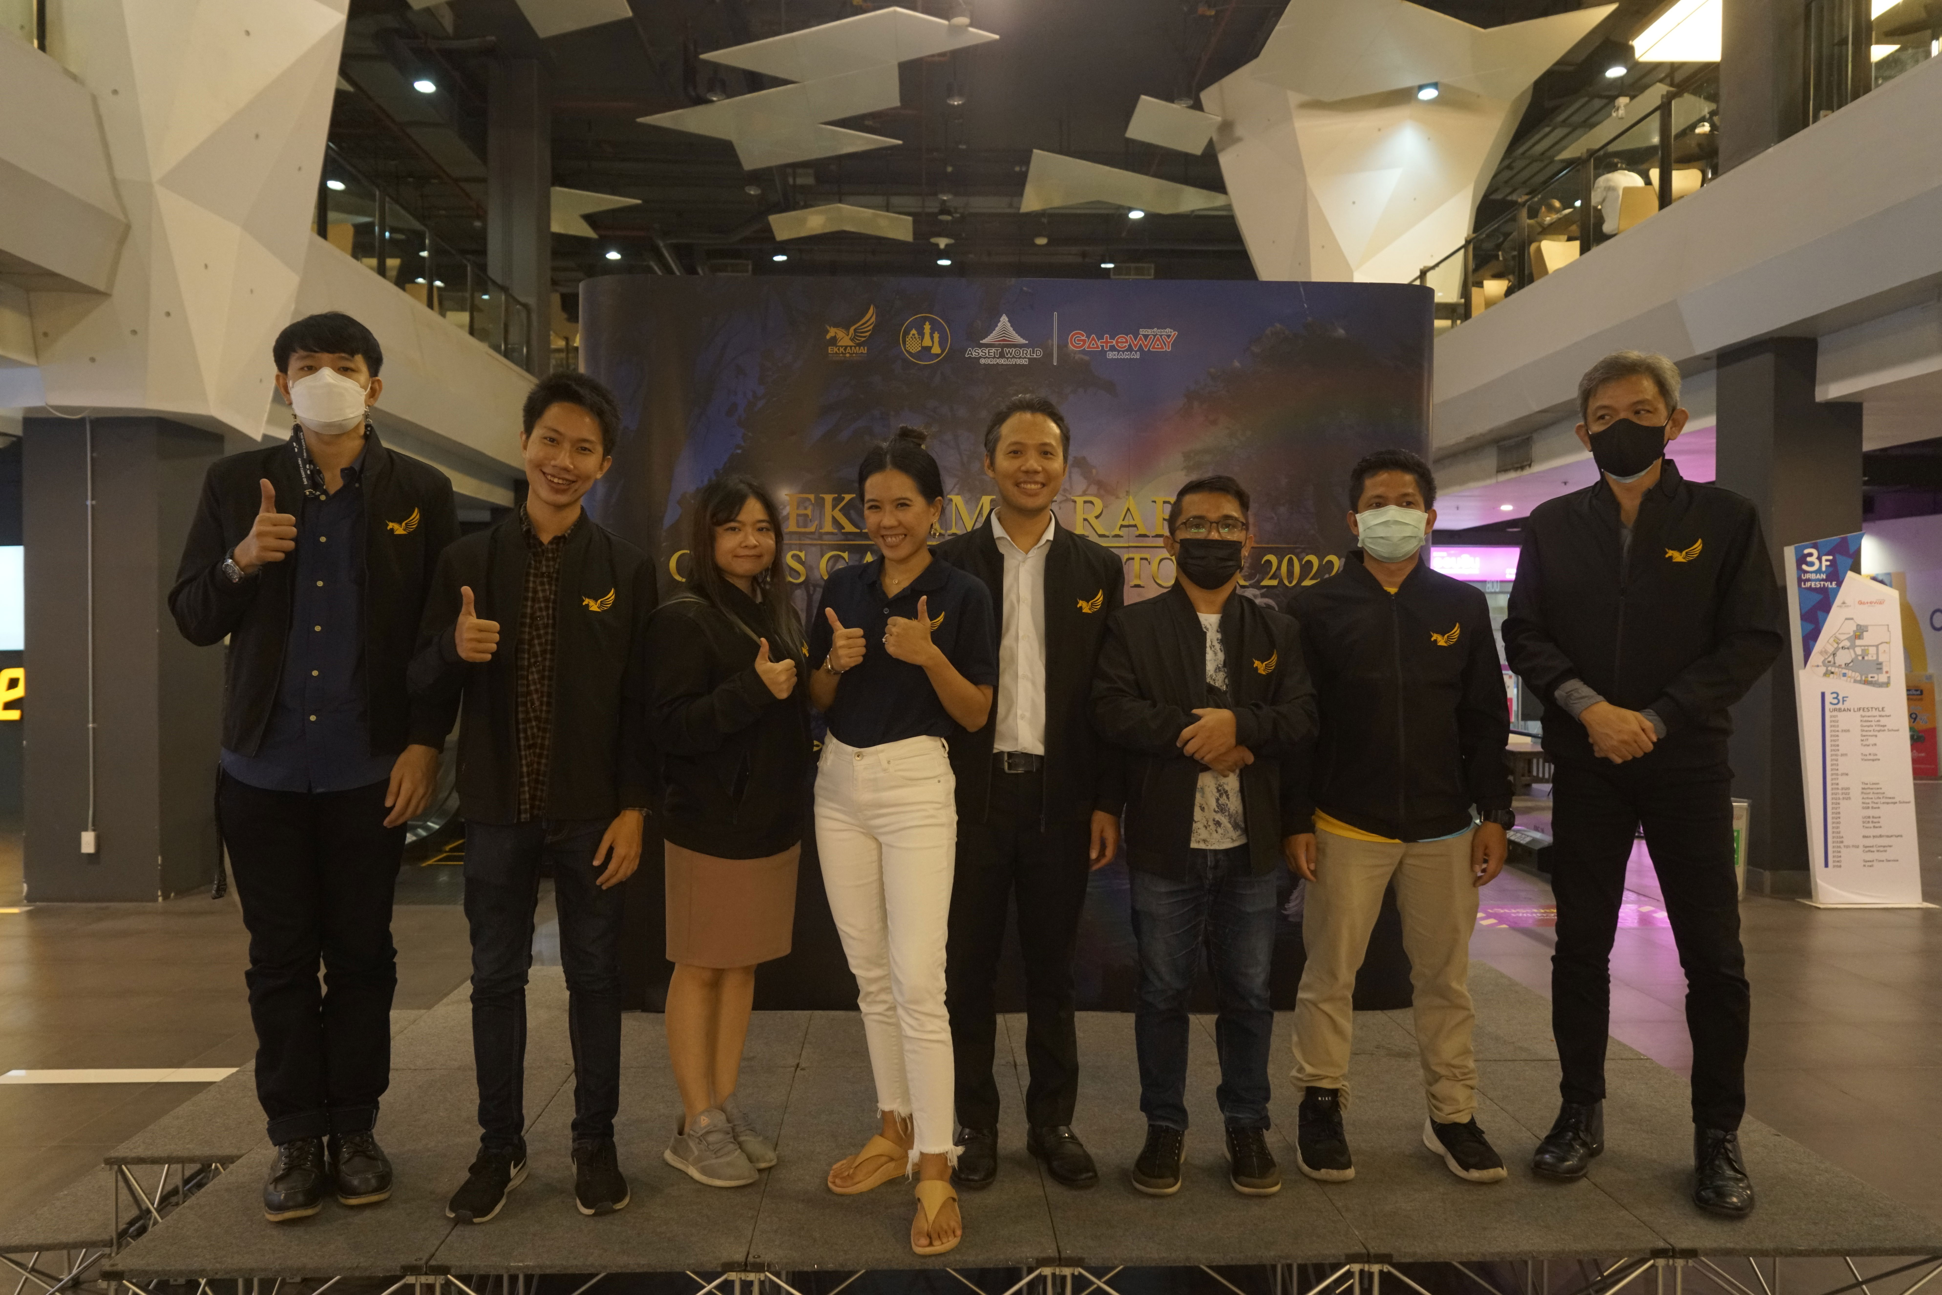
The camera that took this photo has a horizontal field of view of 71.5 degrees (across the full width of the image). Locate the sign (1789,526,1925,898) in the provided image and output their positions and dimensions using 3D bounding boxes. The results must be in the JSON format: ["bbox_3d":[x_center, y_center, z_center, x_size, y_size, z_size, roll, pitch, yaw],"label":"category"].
[{"bbox_3d":[5.471,0.445,8.323,0.800,2.260,0.240,0,1,-2],"label":"sign"}]

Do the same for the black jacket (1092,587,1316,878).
[{"bbox_3d":[0.511,0.192,2.962,0.480,0.630,0.290,0,1,-1],"label":"black jacket"}]

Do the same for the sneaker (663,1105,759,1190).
[{"bbox_3d":[-0.565,1.079,2.945,0.255,0.125,0.100,1,1,43],"label":"sneaker"}]

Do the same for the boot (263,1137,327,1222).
[{"bbox_3d":[-1.435,1.086,2.876,0.110,0.145,0.295,0,1,-24],"label":"boot"}]

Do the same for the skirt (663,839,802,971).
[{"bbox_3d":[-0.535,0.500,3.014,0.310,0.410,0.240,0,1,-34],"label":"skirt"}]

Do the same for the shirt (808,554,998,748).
[{"bbox_3d":[-0.142,0.015,2.833,0.400,0.450,0.260,1,1,14],"label":"shirt"}]

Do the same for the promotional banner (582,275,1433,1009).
[{"bbox_3d":[0.120,-0.007,4.290,2.660,2.260,0.300,0,1,-3],"label":"promotional banner"}]

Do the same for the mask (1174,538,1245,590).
[{"bbox_3d":[0.520,-0.183,2.926,0.148,0.115,0.085,0,1,4],"label":"mask"}]

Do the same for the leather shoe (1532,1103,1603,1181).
[{"bbox_3d":[1.371,1.097,3.096,0.108,0.140,0.290,1,1,34],"label":"leather shoe"}]

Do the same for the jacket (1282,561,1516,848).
[{"bbox_3d":[0.968,0.109,3.072,0.485,0.645,0.300,0,1,12],"label":"jacket"}]

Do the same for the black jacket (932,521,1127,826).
[{"bbox_3d":[0.123,0.056,2.993,0.460,0.670,0.270,0,1,1],"label":"black jacket"}]

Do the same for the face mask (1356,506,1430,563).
[{"bbox_3d":[0.936,-0.253,2.997,0.153,0.130,0.100,0,1,15],"label":"face mask"}]

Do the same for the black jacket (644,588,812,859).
[{"bbox_3d":[-0.531,0.163,2.973,0.380,0.580,0.320,0,1,-32],"label":"black jacket"}]

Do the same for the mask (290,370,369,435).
[{"bbox_3d":[-1.321,-0.506,2.777,0.150,0.140,0.090,0,1,-26],"label":"mask"}]

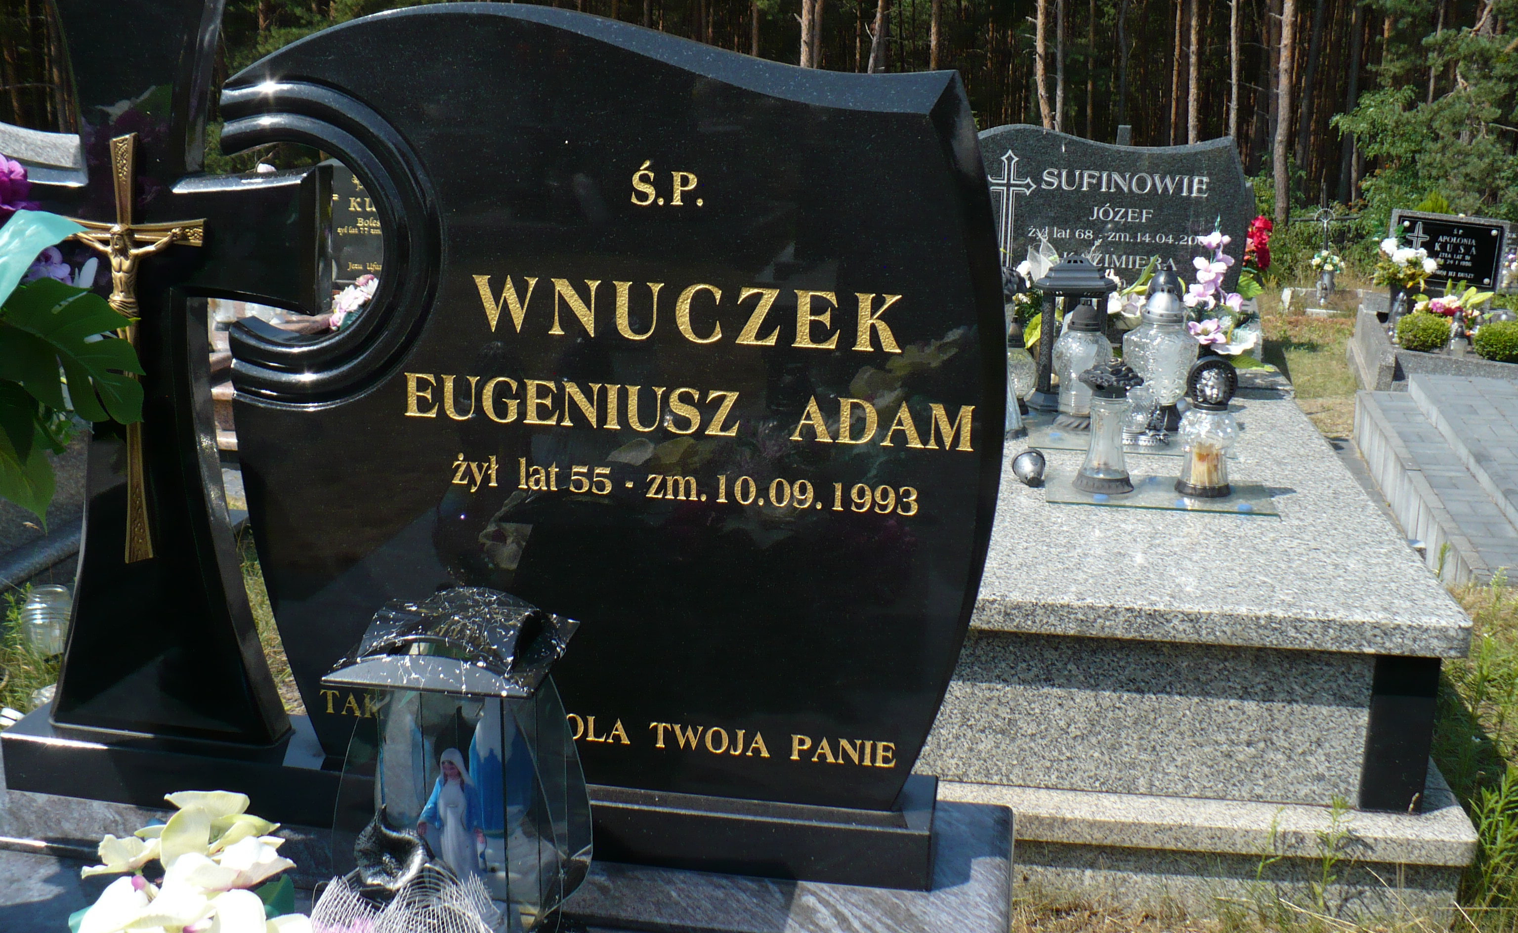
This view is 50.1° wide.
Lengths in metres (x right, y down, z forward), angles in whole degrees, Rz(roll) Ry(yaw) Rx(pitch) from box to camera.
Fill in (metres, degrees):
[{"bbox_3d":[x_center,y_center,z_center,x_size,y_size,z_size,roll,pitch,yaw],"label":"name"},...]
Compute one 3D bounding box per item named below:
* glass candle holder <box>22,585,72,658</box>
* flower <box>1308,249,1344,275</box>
[{"bbox_3d":[-1.526,0.335,3.480,0.115,0.160,0.115,2,15,8],"label":"glass candle holder"},{"bbox_3d":[2.973,-1.072,8.500,0.185,0.130,0.160,2,15,8],"label":"flower"}]

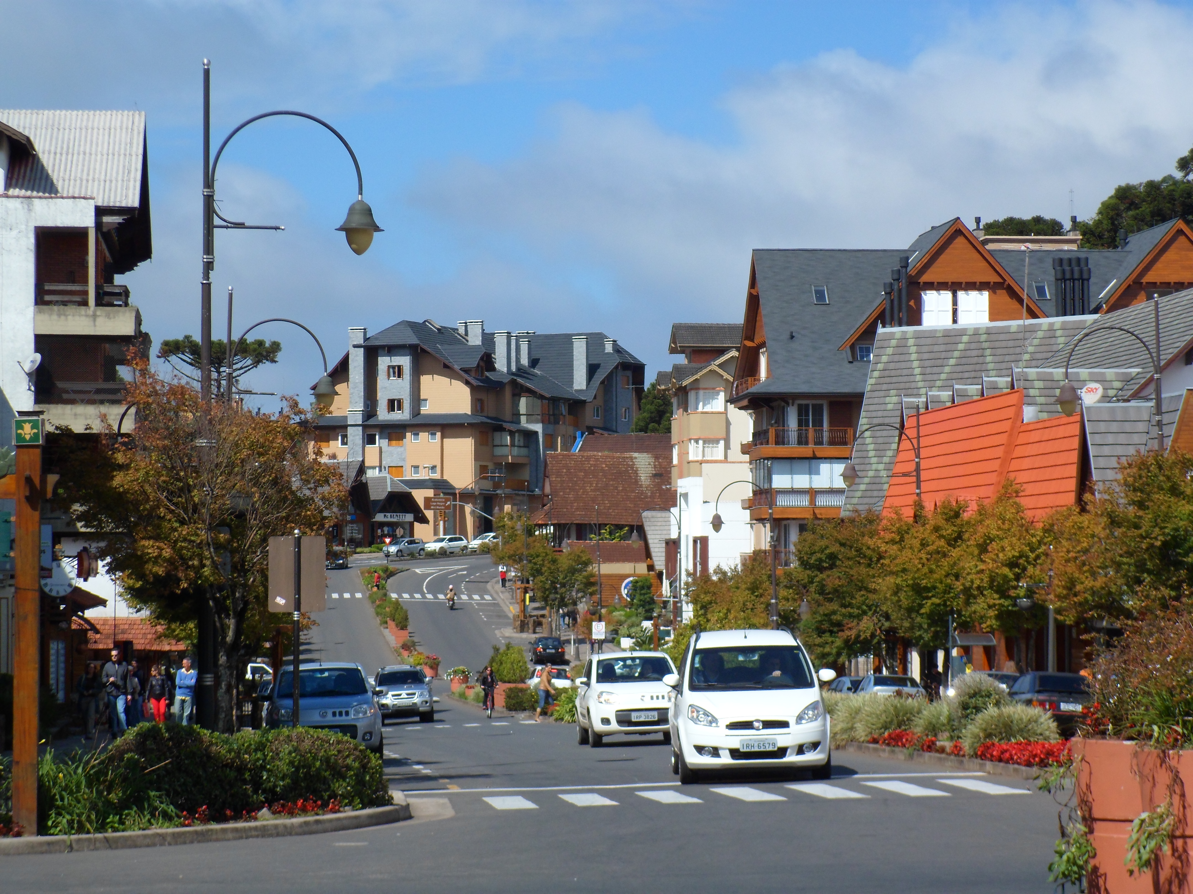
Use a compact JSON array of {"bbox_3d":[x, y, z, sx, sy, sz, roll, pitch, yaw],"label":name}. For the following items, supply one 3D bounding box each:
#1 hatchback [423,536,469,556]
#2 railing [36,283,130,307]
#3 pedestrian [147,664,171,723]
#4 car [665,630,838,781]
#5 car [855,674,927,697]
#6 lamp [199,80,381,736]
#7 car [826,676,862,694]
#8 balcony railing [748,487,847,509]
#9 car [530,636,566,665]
[{"bbox_3d":[-12.057,7.923,288.000,1.680,1.480,3.950,-2,-3,44],"label":"hatchback"},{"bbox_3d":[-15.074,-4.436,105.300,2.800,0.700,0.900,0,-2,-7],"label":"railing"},{"bbox_3d":[-10.001,5.789,82.000,0.550,1.610,0.360,0,-2,-2],"label":"pedestrian"},{"bbox_3d":[1.700,2.940,40.650,1.720,1.690,3.930,0,-3,-1],"label":"car"},{"bbox_3d":[7.980,6.860,97.000,1.670,1.430,4.100,0,-2,-2],"label":"car"},{"bbox_3d":[-4.450,-0.550,52.200,2.720,10.100,0.700,0,-3,-7],"label":"lamp"},{"bbox_3d":[7.850,7.680,108.500,1.700,1.460,4.150,0,-3,-8],"label":"car"},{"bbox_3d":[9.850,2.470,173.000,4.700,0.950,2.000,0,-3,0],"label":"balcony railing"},{"bbox_3d":[-2.810,11.790,208.300,1.740,1.470,4.500,0,1,-5],"label":"car"}]

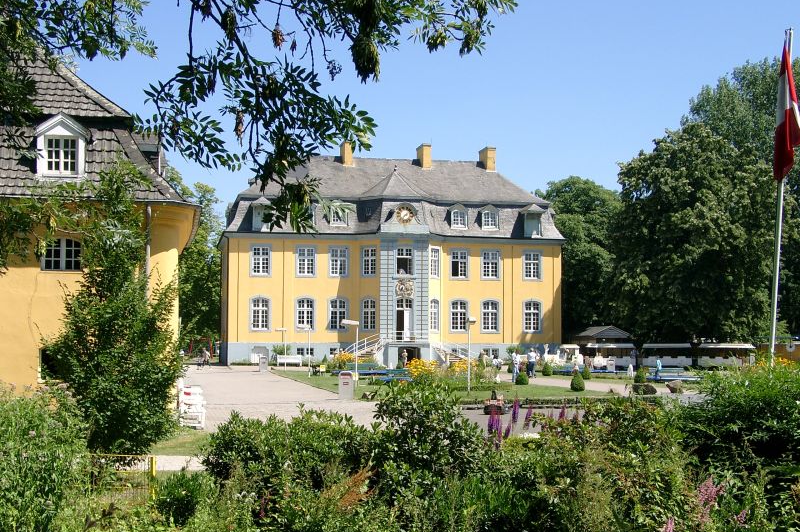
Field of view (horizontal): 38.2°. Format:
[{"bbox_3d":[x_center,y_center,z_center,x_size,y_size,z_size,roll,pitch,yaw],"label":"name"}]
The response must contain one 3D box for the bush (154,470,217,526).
[{"bbox_3d":[-2.278,2.439,12.295,0.600,0.560,0.580,1,-4,-11],"label":"bush"}]

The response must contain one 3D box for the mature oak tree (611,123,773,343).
[{"bbox_3d":[27.826,-1.972,110.805,15.300,23.450,14.500,0,-4,0],"label":"mature oak tree"}]

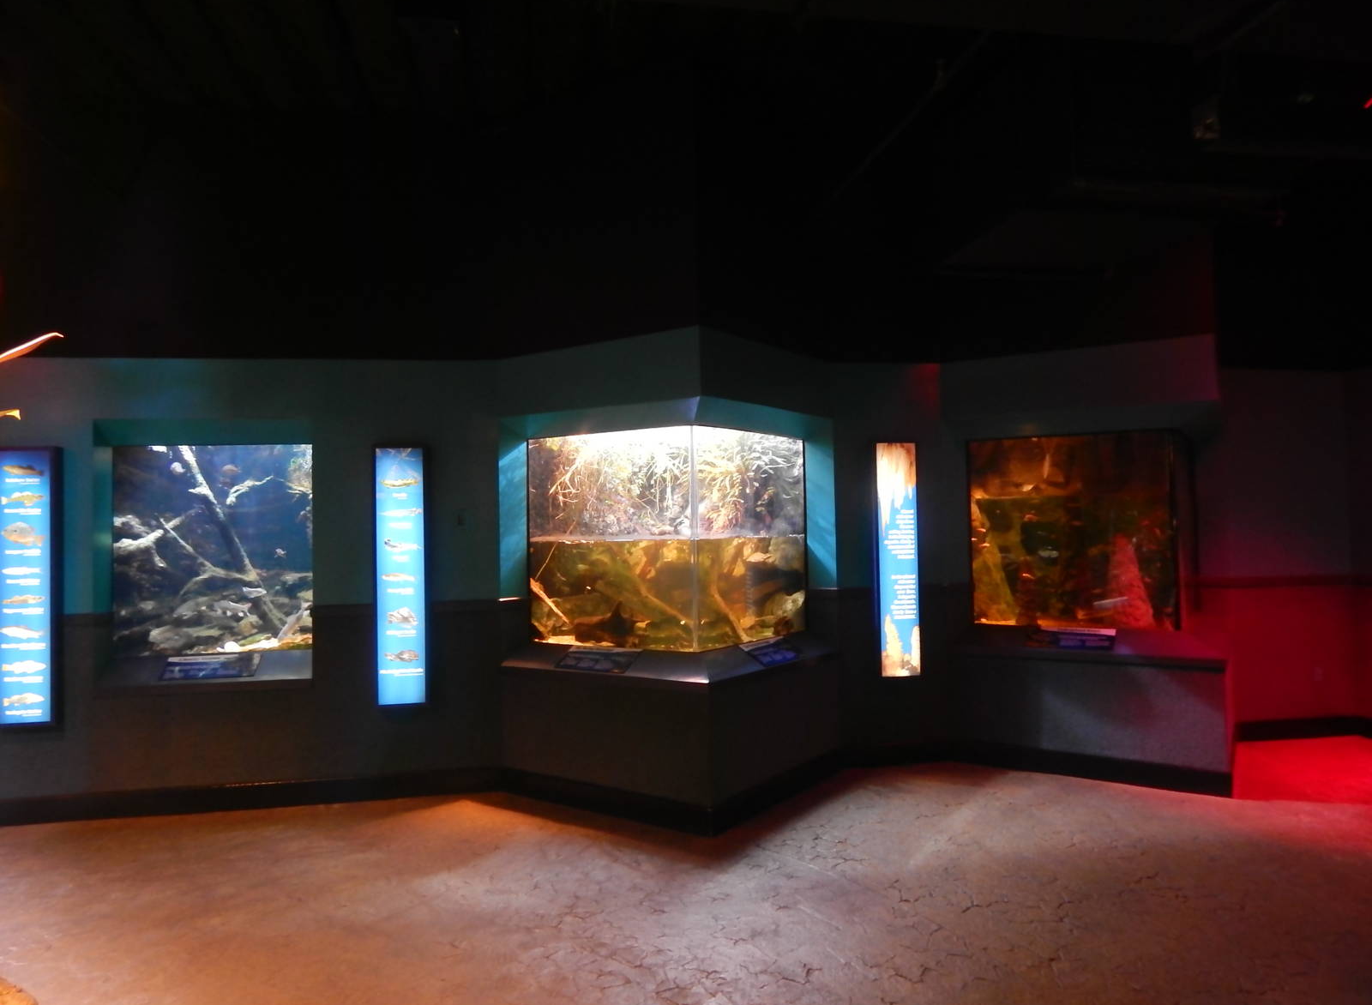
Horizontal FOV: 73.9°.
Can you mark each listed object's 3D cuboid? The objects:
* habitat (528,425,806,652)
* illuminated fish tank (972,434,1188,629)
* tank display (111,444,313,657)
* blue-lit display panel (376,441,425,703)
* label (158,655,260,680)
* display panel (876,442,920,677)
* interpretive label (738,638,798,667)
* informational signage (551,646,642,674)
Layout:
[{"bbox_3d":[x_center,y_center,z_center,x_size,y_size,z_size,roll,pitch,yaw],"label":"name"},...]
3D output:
[{"bbox_3d":[-0.123,0.232,6.112,1.308,1.298,1.268,-2,-2,35],"label":"habitat"},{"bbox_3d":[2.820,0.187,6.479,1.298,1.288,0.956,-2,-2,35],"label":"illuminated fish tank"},{"bbox_3d":[-2.988,0.299,6.066,1.207,1.298,0.754,-1,-1,-10],"label":"tank display"},{"bbox_3d":[-1.744,0.450,5.606,0.311,1.595,0.081,-1,-1,-10],"label":"blue-lit display panel"},{"bbox_3d":[-2.860,0.984,5.496,0.515,0.025,0.210,-1,32,-10],"label":"label"},{"bbox_3d":[1.425,0.383,6.171,0.309,1.594,0.081,-1,-1,-10],"label":"display panel"},{"bbox_3d":[0.534,0.903,5.557,0.208,0.025,0.493,37,20,29],"label":"interpretive label"},{"bbox_3d":[-0.523,0.920,5.386,0.532,0.025,0.199,-2,31,35],"label":"informational signage"}]

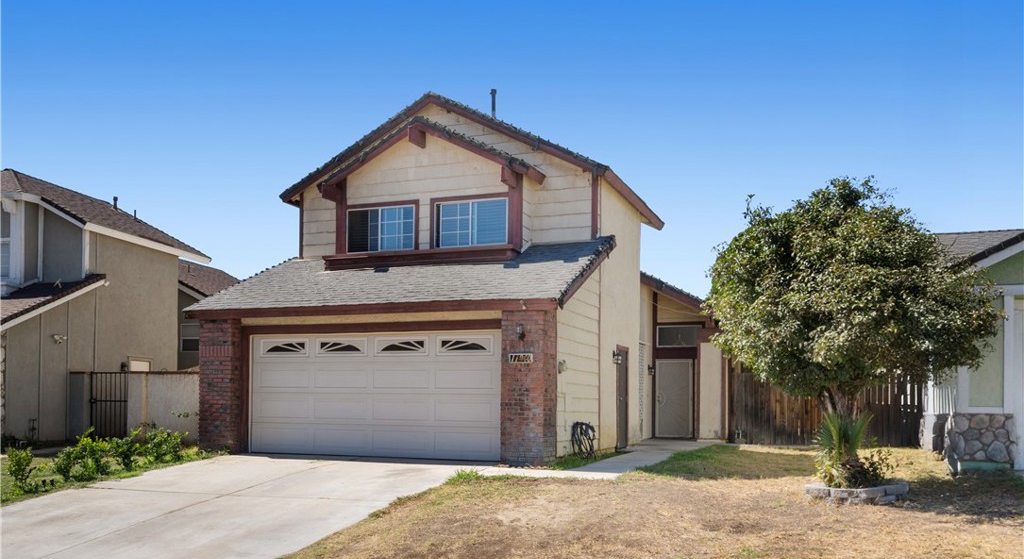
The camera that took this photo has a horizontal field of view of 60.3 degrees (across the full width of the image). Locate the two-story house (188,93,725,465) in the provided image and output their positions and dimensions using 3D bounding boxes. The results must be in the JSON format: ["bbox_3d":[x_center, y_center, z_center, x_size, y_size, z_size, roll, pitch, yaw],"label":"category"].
[{"bbox_3d":[0.350,0.250,20.200,8.600,7.100,13.400,-2,-6,21],"label":"two-story house"}]

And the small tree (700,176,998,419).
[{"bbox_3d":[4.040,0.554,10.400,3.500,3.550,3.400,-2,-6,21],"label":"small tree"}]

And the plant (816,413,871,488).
[{"bbox_3d":[3.816,1.957,10.150,0.680,0.920,0.680,-2,-6,21],"label":"plant"}]

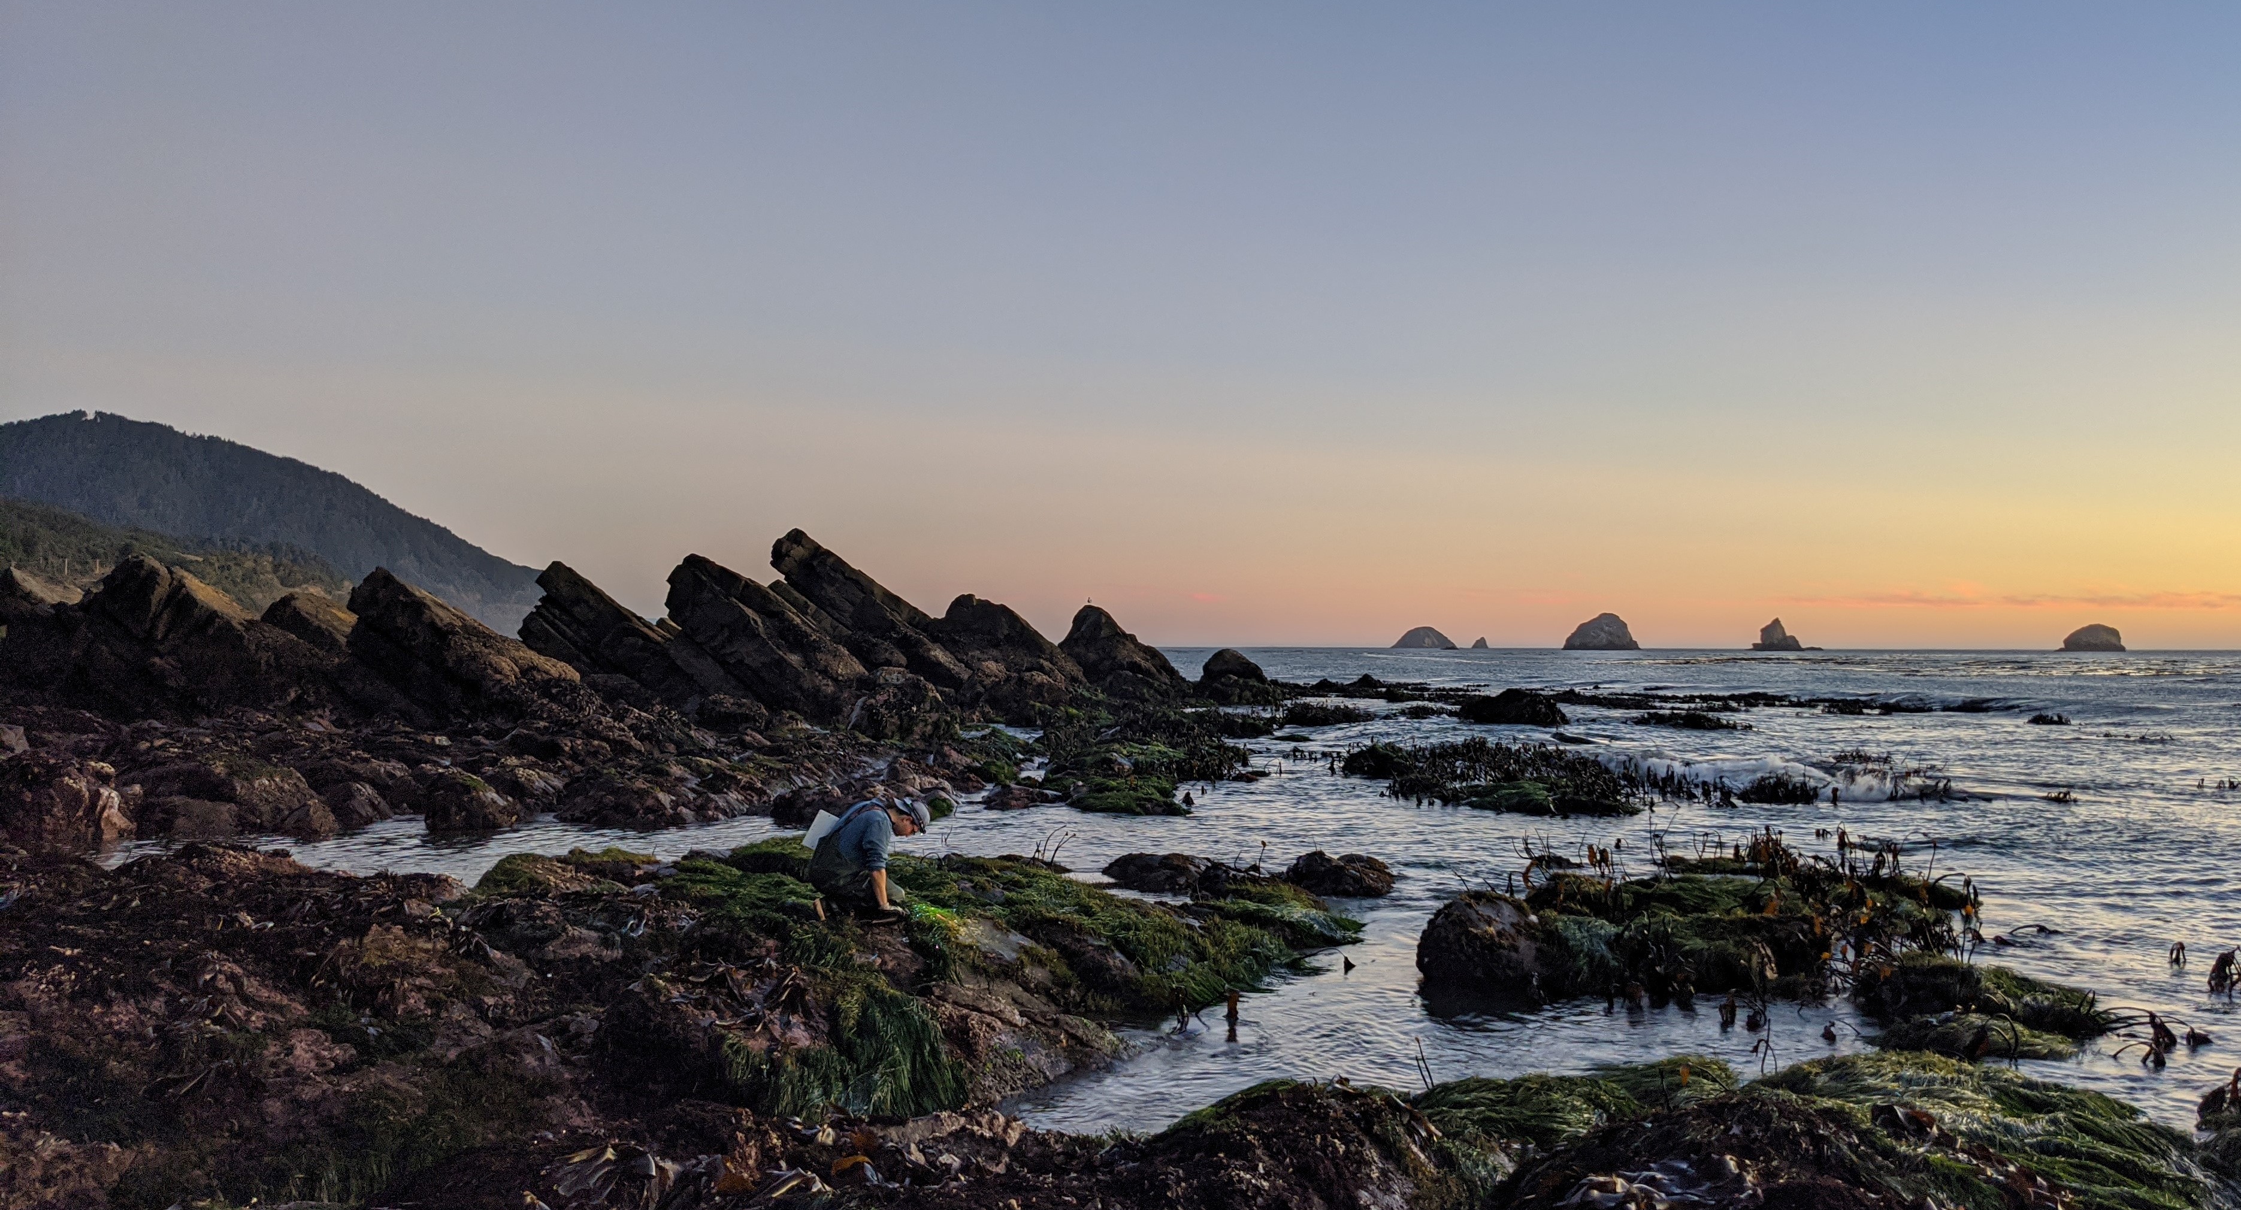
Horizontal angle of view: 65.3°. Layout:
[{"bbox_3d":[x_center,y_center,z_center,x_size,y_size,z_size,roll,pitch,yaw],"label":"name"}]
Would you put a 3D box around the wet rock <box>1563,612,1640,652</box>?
[{"bbox_3d":[548.878,30.048,2000.000,83.066,43.189,75.000,0,-1,15],"label":"wet rock"}]

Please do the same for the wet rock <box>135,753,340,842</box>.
[{"bbox_3d":[-9.781,2.126,19.300,2.017,0.928,1.600,1,-2,-27],"label":"wet rock"}]

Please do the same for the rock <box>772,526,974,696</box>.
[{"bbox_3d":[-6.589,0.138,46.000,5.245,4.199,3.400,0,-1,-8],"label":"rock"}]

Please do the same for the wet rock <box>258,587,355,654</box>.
[{"bbox_3d":[-23.062,0.651,50.000,2.820,2.209,3.000,1,-2,-25],"label":"wet rock"}]

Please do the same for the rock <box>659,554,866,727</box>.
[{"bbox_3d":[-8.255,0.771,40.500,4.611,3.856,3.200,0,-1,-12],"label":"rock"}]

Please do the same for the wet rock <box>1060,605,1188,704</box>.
[{"bbox_3d":[0.124,1.770,62.000,4.533,3.408,4.000,0,-1,0],"label":"wet rock"}]

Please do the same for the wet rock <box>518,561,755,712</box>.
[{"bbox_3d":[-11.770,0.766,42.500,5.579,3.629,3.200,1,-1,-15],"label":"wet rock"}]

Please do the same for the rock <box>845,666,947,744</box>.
[{"bbox_3d":[-4.505,1.998,35.000,2.017,1.546,1.700,0,-1,-7],"label":"rock"}]

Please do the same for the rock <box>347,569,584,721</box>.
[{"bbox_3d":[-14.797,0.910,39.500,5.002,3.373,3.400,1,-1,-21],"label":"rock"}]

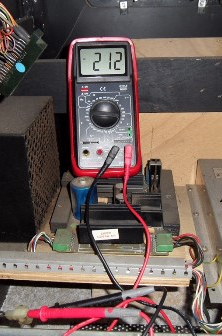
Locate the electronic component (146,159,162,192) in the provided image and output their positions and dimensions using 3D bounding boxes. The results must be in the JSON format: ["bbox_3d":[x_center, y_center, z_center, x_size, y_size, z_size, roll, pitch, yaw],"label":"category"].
[{"bbox_3d":[0.062,0.012,0.548,0.022,0.051,0.017,1,28,1],"label":"electronic component"}]

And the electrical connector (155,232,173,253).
[{"bbox_3d":[0.066,0.091,0.442,0.021,0.011,0.024,1,28,1],"label":"electrical connector"}]

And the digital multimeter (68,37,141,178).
[{"bbox_3d":[-0.009,-0.083,0.515,0.096,0.193,0.042,-2,-3,0],"label":"digital multimeter"}]

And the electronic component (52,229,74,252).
[{"bbox_3d":[-0.059,0.089,0.444,0.021,0.011,0.030,1,28,1],"label":"electronic component"}]

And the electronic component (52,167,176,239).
[{"bbox_3d":[0.010,0.038,0.522,0.167,0.047,0.163,1,28,1],"label":"electronic component"}]

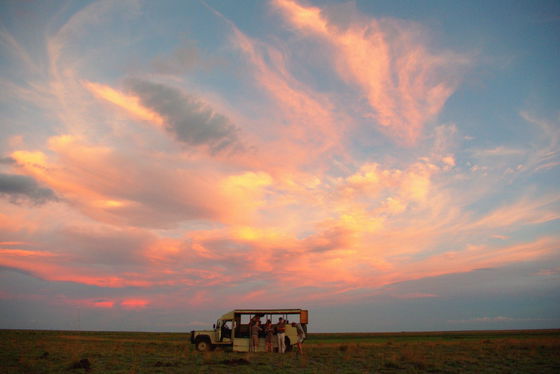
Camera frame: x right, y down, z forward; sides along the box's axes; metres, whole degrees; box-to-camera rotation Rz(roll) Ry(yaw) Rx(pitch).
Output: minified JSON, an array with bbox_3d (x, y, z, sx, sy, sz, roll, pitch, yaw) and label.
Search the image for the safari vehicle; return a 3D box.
[{"bbox_3d":[-1.699,8.234,23.868,6.374,2.301,1.900,-4,-19,11],"label":"safari vehicle"}]

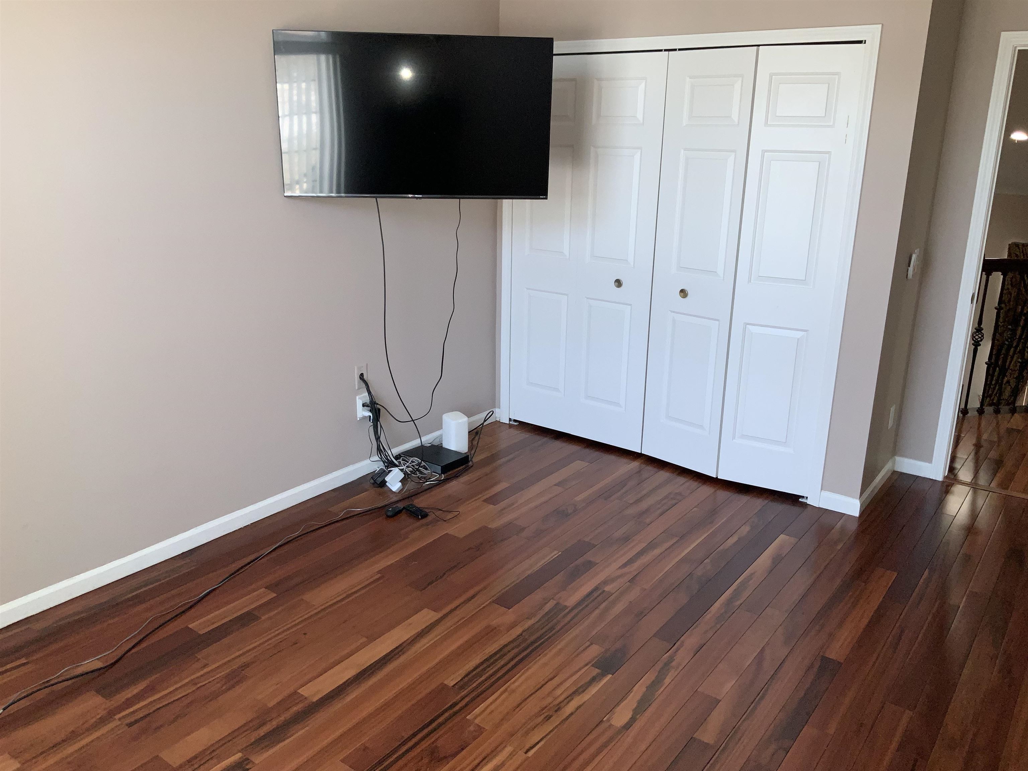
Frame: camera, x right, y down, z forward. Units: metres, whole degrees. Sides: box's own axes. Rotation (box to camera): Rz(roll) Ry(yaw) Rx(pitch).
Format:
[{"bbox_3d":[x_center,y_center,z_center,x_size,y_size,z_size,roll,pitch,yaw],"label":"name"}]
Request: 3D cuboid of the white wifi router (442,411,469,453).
[{"bbox_3d":[-0.319,0.265,4.697,0.120,0.200,0.120,13,20,34],"label":"white wifi router"}]

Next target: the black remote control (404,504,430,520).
[{"bbox_3d":[-0.444,0.571,3.898,0.044,0.021,0.136,-12,21,-36],"label":"black remote control"}]

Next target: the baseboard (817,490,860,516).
[{"bbox_3d":[1.531,0.556,4.057,0.185,0.083,0.015,13,20,34],"label":"baseboard"}]

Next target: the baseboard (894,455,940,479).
[{"bbox_3d":[2.106,0.431,4.511,0.200,0.083,0.015,13,20,34],"label":"baseboard"}]

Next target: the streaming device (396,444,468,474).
[{"bbox_3d":[-0.415,0.385,4.532,0.285,0.045,0.215,13,21,35],"label":"streaming device"}]

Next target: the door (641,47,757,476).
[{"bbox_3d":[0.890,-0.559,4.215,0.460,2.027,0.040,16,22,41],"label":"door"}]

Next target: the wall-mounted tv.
[{"bbox_3d":[-0.404,-1.114,3.592,1.117,0.650,0.065,-1,21,-6],"label":"wall-mounted tv"}]

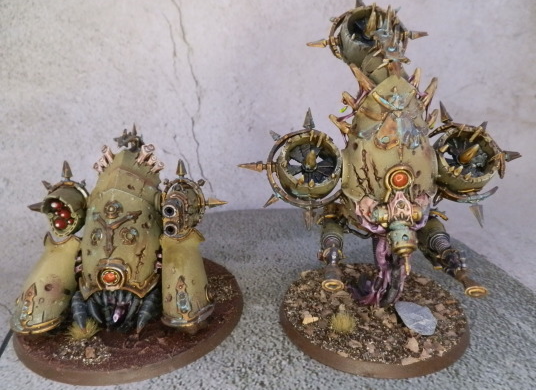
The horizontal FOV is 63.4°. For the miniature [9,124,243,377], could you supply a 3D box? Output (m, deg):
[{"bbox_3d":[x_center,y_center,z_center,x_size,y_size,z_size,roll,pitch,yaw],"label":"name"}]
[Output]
[{"bbox_3d":[-0.048,0.010,0.148,0.078,0.066,0.078,-2,17,-2],"label":"miniature"}]

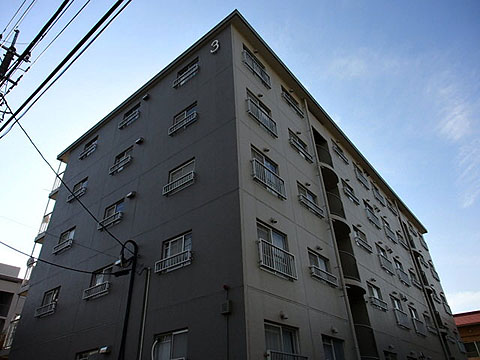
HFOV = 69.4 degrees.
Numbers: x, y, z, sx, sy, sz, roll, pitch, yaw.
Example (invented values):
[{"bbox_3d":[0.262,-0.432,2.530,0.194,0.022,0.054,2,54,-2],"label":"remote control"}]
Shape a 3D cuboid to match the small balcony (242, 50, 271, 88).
[{"bbox_3d":[0.678,-4.506,14.280,0.200,0.680,1.740,-26,-40,31],"label":"small balcony"}]

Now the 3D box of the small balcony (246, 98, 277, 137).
[{"bbox_3d":[0.829,-2.203,12.648,0.135,0.743,1.607,-26,-41,30],"label":"small balcony"}]

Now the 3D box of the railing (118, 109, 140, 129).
[{"bbox_3d":[-5.357,-2.913,16.865,1.530,0.290,0.200,-26,-40,31],"label":"railing"}]

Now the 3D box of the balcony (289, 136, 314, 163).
[{"bbox_3d":[2.579,-1.204,14.733,0.200,0.300,1.760,-26,-40,31],"label":"balcony"}]

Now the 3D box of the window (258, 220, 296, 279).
[{"bbox_3d":[1.040,2.009,9.992,0.219,1.448,1.716,-26,-40,30],"label":"window"}]

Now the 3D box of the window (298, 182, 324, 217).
[{"bbox_3d":[2.686,0.759,13.333,0.176,0.999,1.607,-26,-41,30],"label":"window"}]

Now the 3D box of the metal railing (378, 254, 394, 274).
[{"bbox_3d":[7.800,4.556,18.435,0.151,0.702,1.823,-26,-40,30],"label":"metal railing"}]

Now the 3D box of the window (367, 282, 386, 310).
[{"bbox_3d":[6.028,5.129,15.394,0.250,1.030,1.850,-26,-40,31],"label":"window"}]

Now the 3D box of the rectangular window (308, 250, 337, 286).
[{"bbox_3d":[2.786,2.977,11.753,0.200,0.990,1.640,-26,-41,30],"label":"rectangular window"}]

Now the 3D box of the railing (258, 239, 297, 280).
[{"bbox_3d":[1.081,2.284,9.783,0.151,0.756,1.794,-26,-40,30],"label":"railing"}]

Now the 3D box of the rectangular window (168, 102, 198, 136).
[{"bbox_3d":[-2.097,-2.312,13.133,1.420,1.060,0.200,-26,-41,30],"label":"rectangular window"}]

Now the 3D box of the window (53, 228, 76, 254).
[{"bbox_3d":[-7.809,2.735,15.440,1.431,0.999,0.176,-26,-41,30],"label":"window"}]

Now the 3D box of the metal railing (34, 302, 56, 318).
[{"bbox_3d":[-7.702,5.218,13.717,1.431,0.378,0.135,-26,-41,30],"label":"metal railing"}]

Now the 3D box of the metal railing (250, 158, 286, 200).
[{"bbox_3d":[0.980,0.005,11.318,0.151,0.717,1.774,-26,-40,30],"label":"metal railing"}]

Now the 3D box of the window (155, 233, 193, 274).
[{"bbox_3d":[-1.977,2.167,10.562,1.520,1.010,0.260,-26,-40,31],"label":"window"}]

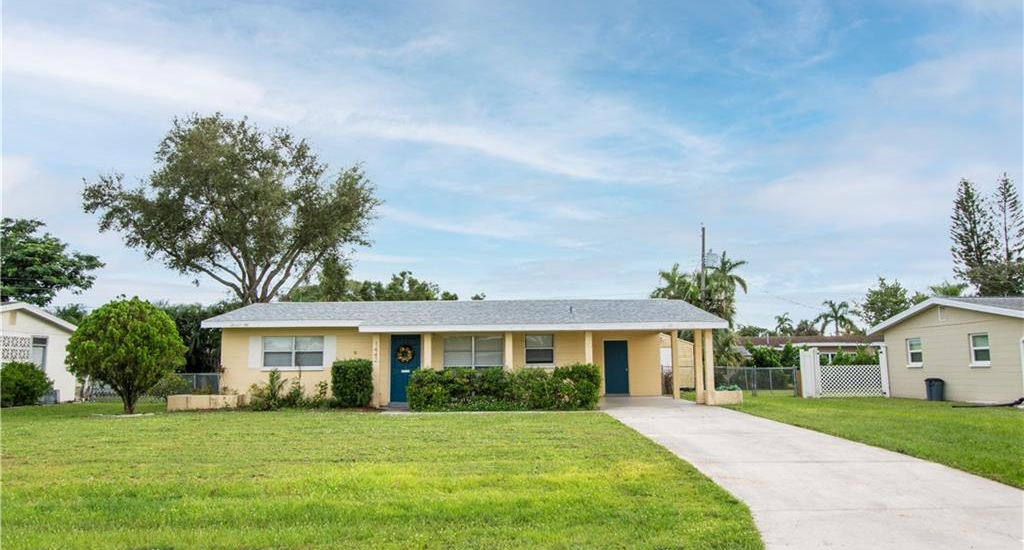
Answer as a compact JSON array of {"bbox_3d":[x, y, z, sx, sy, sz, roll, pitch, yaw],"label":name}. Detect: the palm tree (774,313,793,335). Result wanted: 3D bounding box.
[{"bbox_3d":[36.725,8.453,91.759,2.400,6.800,2.400,-1,-7,0],"label":"palm tree"}]

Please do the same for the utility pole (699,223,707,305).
[{"bbox_3d":[11.229,1.569,39.816,0.320,9.041,0.320,-1,-7,0],"label":"utility pole"}]

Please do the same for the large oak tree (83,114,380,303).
[{"bbox_3d":[-14.360,-1.171,35.287,14.300,13.960,13.800,-1,-7,0],"label":"large oak tree"}]

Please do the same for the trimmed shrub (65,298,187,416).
[{"bbox_3d":[-10.901,2.282,19.272,3.000,3.270,3.000,-1,-7,0],"label":"trimmed shrub"}]

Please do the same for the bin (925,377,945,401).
[{"bbox_3d":[13.753,3.730,22.198,0.570,0.710,0.560,-1,-7,0],"label":"bin"}]

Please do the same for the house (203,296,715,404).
[{"bbox_3d":[-1.507,2.617,23.842,15.317,3.511,9.244,-1,-7,0],"label":"house"}]

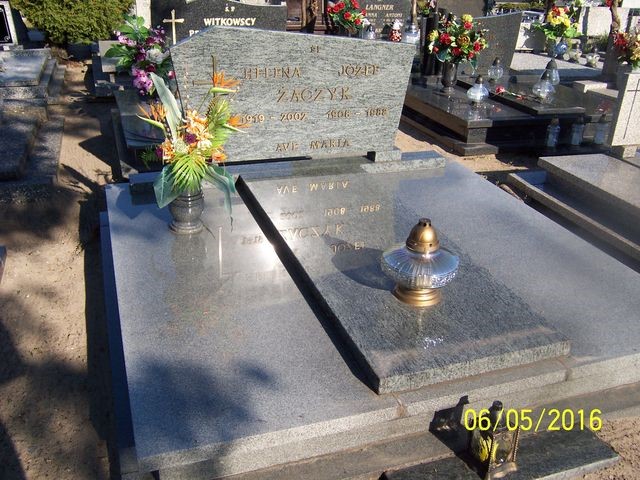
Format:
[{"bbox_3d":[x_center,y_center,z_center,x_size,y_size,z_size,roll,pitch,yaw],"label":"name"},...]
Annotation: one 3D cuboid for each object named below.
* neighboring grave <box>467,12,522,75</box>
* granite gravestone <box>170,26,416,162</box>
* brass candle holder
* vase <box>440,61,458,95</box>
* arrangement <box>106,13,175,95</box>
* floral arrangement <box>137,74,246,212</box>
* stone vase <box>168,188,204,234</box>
[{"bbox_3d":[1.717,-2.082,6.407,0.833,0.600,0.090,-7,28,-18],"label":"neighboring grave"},{"bbox_3d":[-0.120,-0.739,3.161,1.276,0.710,0.090,-7,28,-18],"label":"granite gravestone"},{"bbox_3d":[0.351,0.067,2.107,0.262,0.287,0.262,2,26,-1],"label":"brass candle holder"},{"bbox_3d":[1.225,-1.523,5.656,0.170,0.300,0.170,-7,28,-18],"label":"vase"},{"bbox_3d":[-1.349,-1.358,4.530,0.500,0.560,0.400,-7,28,-18],"label":"arrangement"},{"bbox_3d":[-0.541,-0.412,2.544,0.440,0.570,0.340,-7,28,-18],"label":"floral arrangement"},{"bbox_3d":[-0.586,-0.144,2.663,0.152,0.200,0.152,-7,28,-18],"label":"stone vase"}]

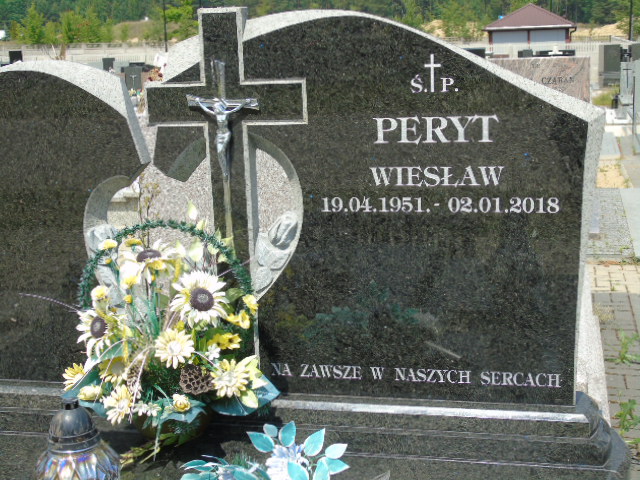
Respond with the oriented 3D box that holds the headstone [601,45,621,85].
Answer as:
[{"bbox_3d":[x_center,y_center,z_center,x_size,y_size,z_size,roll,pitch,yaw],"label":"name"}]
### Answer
[{"bbox_3d":[10.184,-6.117,35.000,0.600,1.430,0.270,-2,10,0],"label":"headstone"}]

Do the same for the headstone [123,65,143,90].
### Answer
[{"bbox_3d":[-5.994,-5.096,32.000,0.580,0.900,0.160,0,10,12],"label":"headstone"}]

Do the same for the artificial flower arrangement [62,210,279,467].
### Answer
[{"bbox_3d":[-0.340,0.219,2.270,0.460,0.500,0.340,-1,10,6],"label":"artificial flower arrangement"}]

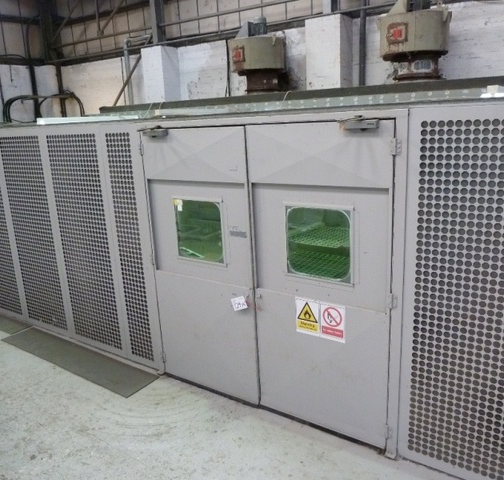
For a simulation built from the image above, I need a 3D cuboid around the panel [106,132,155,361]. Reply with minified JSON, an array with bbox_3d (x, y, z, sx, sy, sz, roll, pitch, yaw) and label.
[{"bbox_3d":[-0.888,0.084,3.428,0.257,1.731,0.030,7,17,34],"label":"panel"}]

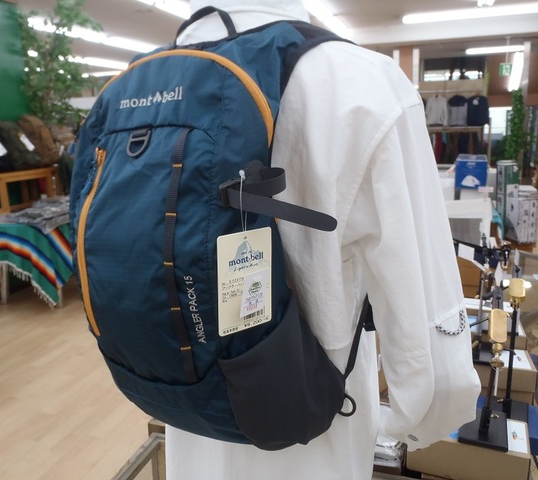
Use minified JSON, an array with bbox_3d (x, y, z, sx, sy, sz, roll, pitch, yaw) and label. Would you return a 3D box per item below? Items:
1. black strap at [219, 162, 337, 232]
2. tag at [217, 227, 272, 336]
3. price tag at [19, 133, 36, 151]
[{"bbox_3d":[0.010,-0.046,0.550,0.120,0.056,0.048,10,10,5],"label":"black strap"},{"bbox_3d":[-0.026,0.045,0.560,0.070,0.111,0.005,-11,18,-36],"label":"tag"},{"bbox_3d":[-1.987,-0.809,4.250,0.008,0.145,0.060,-4,34,42],"label":"price tag"}]

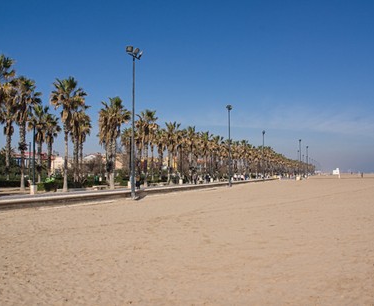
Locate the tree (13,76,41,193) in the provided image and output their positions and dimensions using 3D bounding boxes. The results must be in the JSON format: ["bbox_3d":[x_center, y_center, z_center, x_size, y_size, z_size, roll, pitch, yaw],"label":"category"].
[{"bbox_3d":[-16.204,-2.000,35.138,2.900,11.663,2.900,-1,-4,24],"label":"tree"}]

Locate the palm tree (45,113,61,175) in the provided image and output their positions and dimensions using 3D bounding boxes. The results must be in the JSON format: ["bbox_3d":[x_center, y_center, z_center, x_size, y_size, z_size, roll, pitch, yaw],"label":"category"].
[{"bbox_3d":[-20.774,-0.730,53.324,2.600,11.170,2.600,-2,-4,25],"label":"palm tree"}]

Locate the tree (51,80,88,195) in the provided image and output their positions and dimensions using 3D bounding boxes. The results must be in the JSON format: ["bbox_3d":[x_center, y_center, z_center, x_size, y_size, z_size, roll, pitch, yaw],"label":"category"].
[{"bbox_3d":[-11.666,-1.906,33.931,3.600,11.410,3.600,-2,-4,25],"label":"tree"}]

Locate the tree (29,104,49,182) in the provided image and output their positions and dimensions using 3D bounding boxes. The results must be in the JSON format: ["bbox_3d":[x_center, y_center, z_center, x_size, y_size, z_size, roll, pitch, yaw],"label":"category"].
[{"bbox_3d":[-18.999,-0.945,44.709,2.900,10.666,2.900,-1,-4,24],"label":"tree"}]

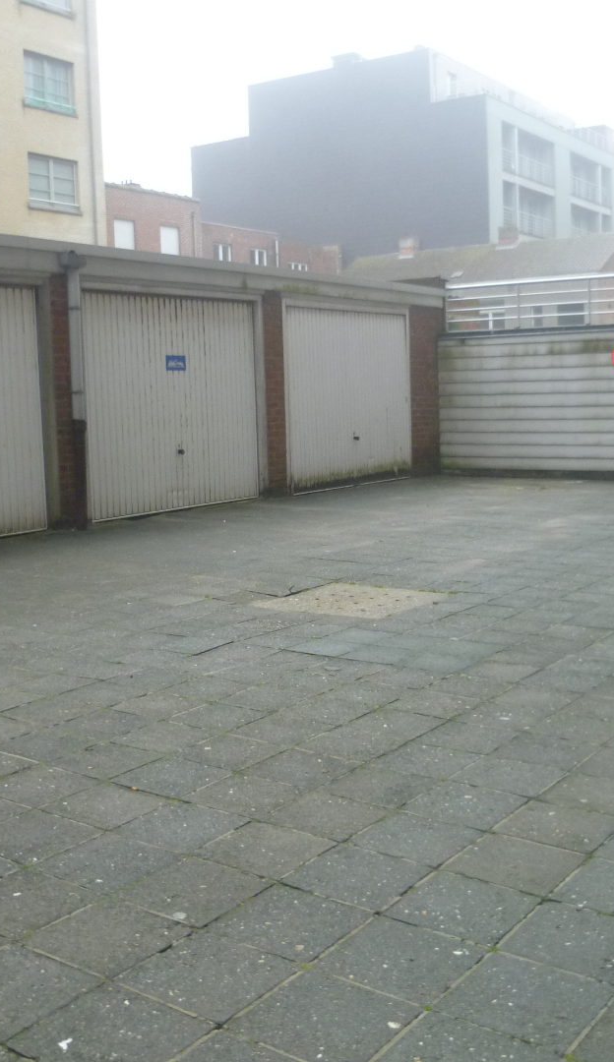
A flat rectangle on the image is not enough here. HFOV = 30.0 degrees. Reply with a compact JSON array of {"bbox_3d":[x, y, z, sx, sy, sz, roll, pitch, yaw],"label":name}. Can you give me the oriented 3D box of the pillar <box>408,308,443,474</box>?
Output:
[{"bbox_3d":[1.459,-1.837,15.094,0.320,2.224,0.667,4,9,36],"label":"pillar"}]

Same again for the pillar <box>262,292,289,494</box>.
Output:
[{"bbox_3d":[-0.437,-1.484,12.550,0.320,2.248,0.380,4,9,36],"label":"pillar"}]

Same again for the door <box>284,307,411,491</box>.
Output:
[{"bbox_3d":[0.538,-1.575,13.714,0.070,2.080,2.506,4,9,36],"label":"door"}]

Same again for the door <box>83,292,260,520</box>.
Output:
[{"bbox_3d":[-1.271,-1.246,11.286,0.070,2.057,2.399,4,9,36],"label":"door"}]

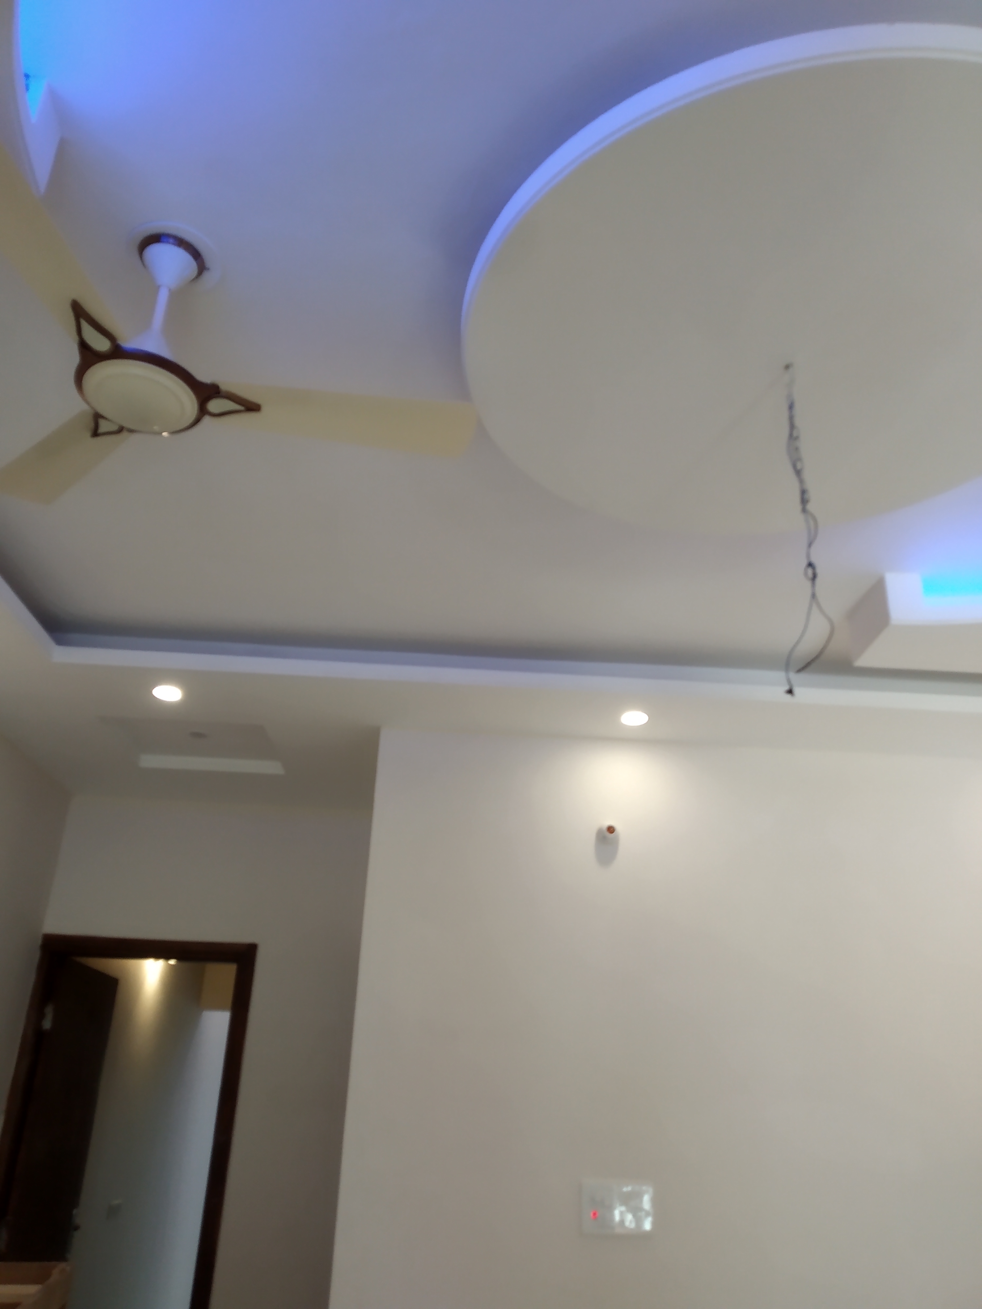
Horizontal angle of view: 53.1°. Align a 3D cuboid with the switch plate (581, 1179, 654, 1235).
[{"bbox_3d":[0.406,1.759,3.127,0.222,0.147,0.020,3,-25,-2],"label":"switch plate"}]

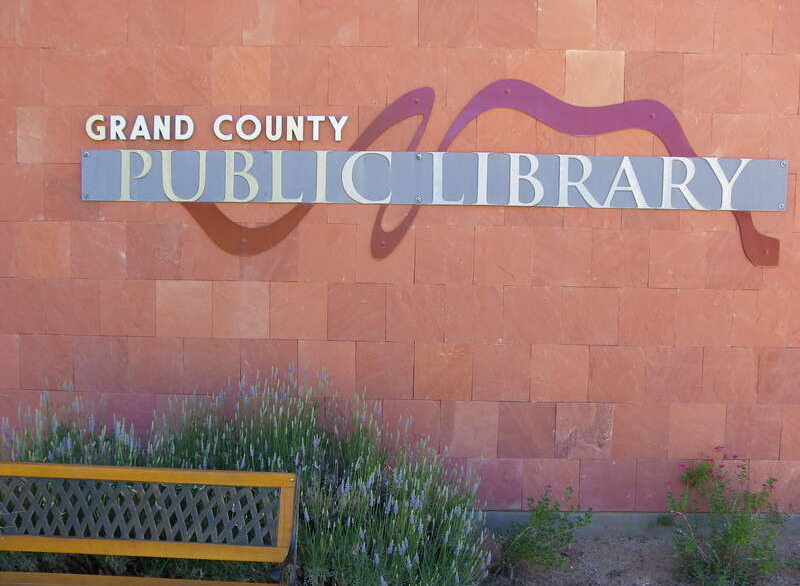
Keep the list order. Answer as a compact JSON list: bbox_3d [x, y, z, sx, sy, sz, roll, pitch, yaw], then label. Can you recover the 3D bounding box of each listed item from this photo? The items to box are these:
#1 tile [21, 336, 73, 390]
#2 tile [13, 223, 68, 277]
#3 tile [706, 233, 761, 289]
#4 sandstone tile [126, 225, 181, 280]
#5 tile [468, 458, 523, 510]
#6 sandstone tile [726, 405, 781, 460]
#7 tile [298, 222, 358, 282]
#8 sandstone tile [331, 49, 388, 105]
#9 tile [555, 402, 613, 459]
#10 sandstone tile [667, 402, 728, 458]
[{"bbox_3d":[-1.877,0.369,3.704,0.305,0.305,0.025,1,4,1],"label":"tile"},{"bbox_3d":[-1.902,-0.232,3.693,0.305,0.305,0.030,1,4,1],"label":"tile"},{"bbox_3d":[1.737,-0.169,3.609,0.305,0.305,0.025,1,4,1],"label":"tile"},{"bbox_3d":[-1.294,-0.220,3.668,0.305,0.305,0.030,1,4,1],"label":"sandstone tile"},{"bbox_3d":[0.506,1.025,3.729,0.305,0.292,0.030,1,3,0],"label":"tile"},{"bbox_3d":[1.870,0.737,3.683,0.304,0.304,0.030,1,4,1],"label":"sandstone tile"},{"bbox_3d":[-0.382,-0.214,3.667,0.305,0.305,0.030,1,3,0],"label":"tile"},{"bbox_3d":[-0.212,-1.118,3.583,0.305,0.305,0.025,1,4,1],"label":"sandstone tile"},{"bbox_3d":[0.983,0.733,3.708,0.305,0.305,0.030,1,3,0],"label":"tile"},{"bbox_3d":[1.584,0.737,3.703,0.305,0.305,0.030,1,3,0],"label":"sandstone tile"}]

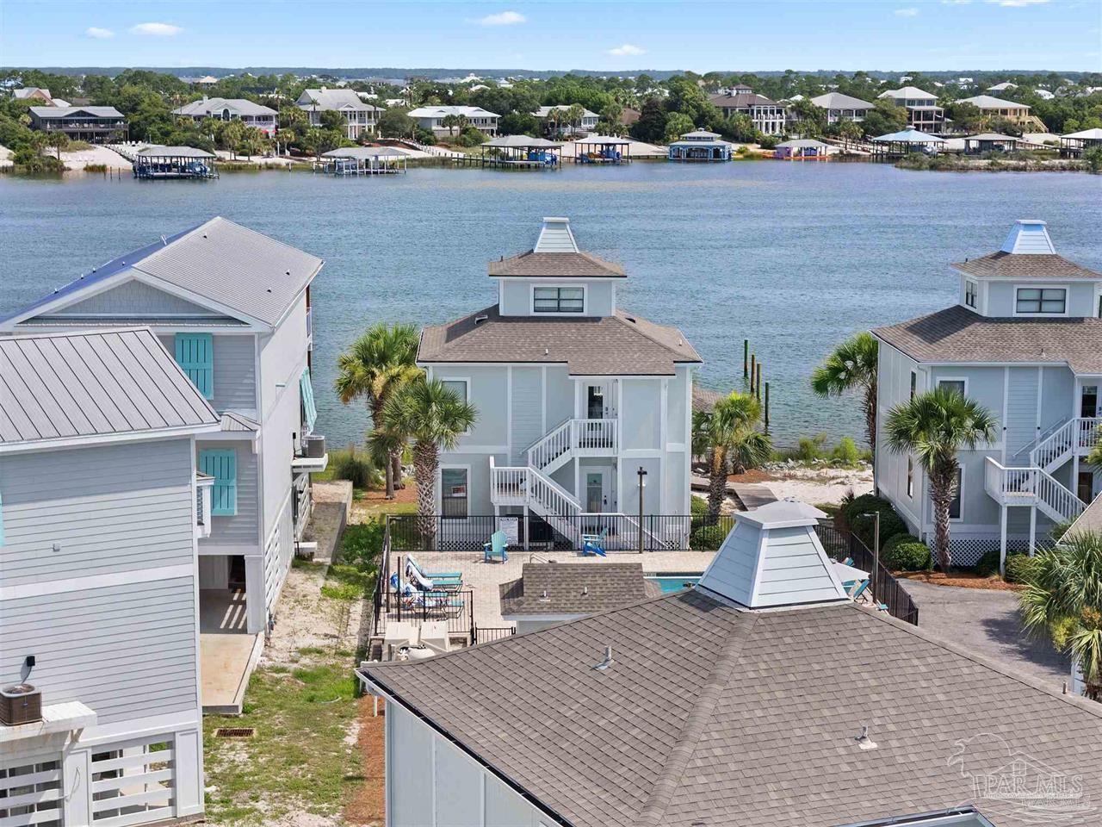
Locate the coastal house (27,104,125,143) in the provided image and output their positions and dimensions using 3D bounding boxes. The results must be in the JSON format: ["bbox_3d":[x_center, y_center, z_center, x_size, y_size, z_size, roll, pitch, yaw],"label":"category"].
[{"bbox_3d":[-100.210,-60.956,471.178,18.910,7.680,14.160,-4,10,-25],"label":"coastal house"}]

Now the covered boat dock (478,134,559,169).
[{"bbox_3d":[-6.026,-50.270,427.311,14.800,6.062,8.500,-1,9,-6],"label":"covered boat dock"}]

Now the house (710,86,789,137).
[{"bbox_3d":[44.834,-69.753,512.353,16.000,11.401,15.000,-3,9,-18],"label":"house"}]

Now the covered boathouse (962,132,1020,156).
[{"bbox_3d":[97.506,-59.616,493.422,11.320,4.950,7.380,1,9,6],"label":"covered boathouse"}]

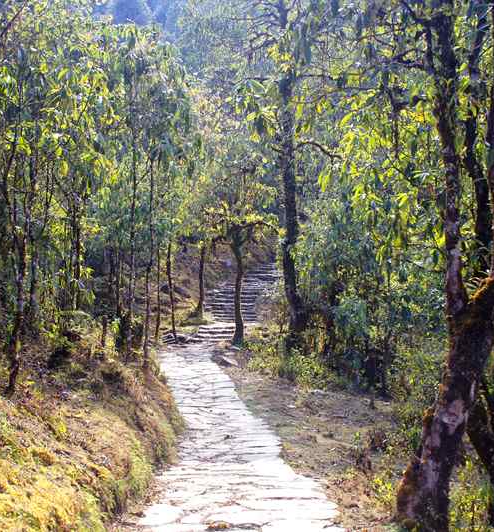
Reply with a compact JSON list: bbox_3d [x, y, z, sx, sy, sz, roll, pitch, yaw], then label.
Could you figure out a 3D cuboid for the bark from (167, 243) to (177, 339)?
[{"bbox_3d":[-1.518,0.499,19.000,0.198,2.038,0.163,0,0,0],"label":"bark"}]

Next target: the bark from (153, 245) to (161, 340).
[{"bbox_3d":[-1.728,0.512,18.000,0.150,1.853,0.139,0,0,0],"label":"bark"}]

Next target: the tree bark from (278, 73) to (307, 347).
[{"bbox_3d":[0.854,-1.060,17.500,0.546,5.142,0.507,0,0,0],"label":"tree bark"}]

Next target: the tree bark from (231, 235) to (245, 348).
[{"bbox_3d":[-0.167,0.520,18.300,0.267,2.119,0.261,0,0,0],"label":"tree bark"}]

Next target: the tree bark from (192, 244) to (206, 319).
[{"bbox_3d":[-1.170,0.350,22.500,0.328,1.834,0.270,0,0,0],"label":"tree bark"}]

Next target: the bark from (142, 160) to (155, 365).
[{"bbox_3d":[-1.479,-0.053,14.000,0.204,3.063,0.179,0,0,0],"label":"bark"}]

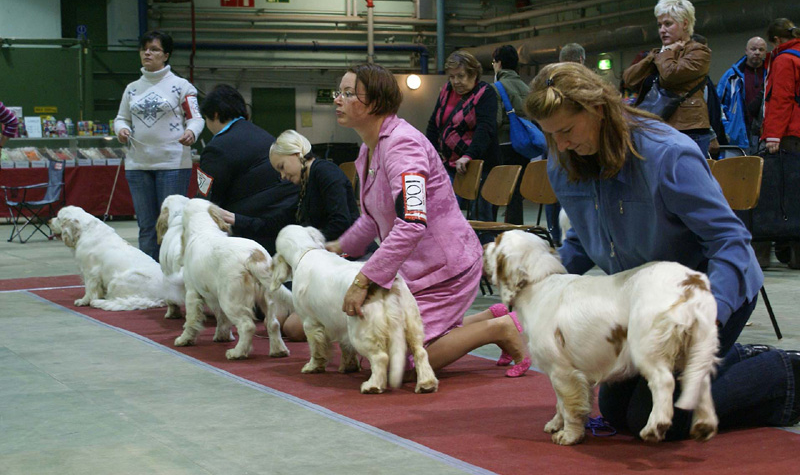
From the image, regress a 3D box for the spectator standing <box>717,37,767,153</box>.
[{"bbox_3d":[2.908,-0.735,10.879,0.550,1.780,0.380,0,3,12],"label":"spectator standing"}]

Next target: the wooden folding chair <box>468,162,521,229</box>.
[{"bbox_3d":[0.448,-0.036,7.458,0.500,0.780,0.420,-3,4,-27],"label":"wooden folding chair"}]

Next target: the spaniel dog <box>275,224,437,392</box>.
[{"bbox_3d":[-0.188,0.245,4.920,0.310,0.560,0.900,-3,4,-27],"label":"spaniel dog"}]

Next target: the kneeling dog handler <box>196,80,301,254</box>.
[{"bbox_3d":[-0.743,-0.182,6.849,0.550,1.200,0.750,-4,4,-45],"label":"kneeling dog handler"}]

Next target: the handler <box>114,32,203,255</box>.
[{"bbox_3d":[-1.548,-0.484,8.535,0.540,1.660,0.380,-1,3,7],"label":"handler"}]

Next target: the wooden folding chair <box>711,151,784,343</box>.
[{"bbox_3d":[1.327,0.049,5.741,0.500,0.780,0.420,-3,4,-27],"label":"wooden folding chair"}]

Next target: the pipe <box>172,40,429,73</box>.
[{"bbox_3d":[-1.624,-3.017,22.464,4.789,0.469,0.110,-3,4,-27],"label":"pipe"}]

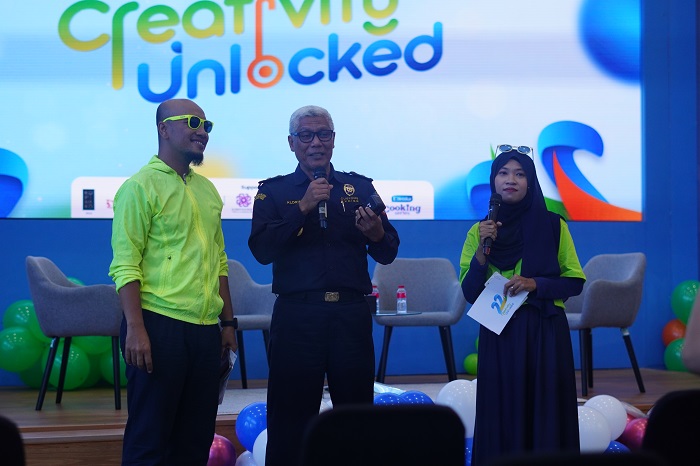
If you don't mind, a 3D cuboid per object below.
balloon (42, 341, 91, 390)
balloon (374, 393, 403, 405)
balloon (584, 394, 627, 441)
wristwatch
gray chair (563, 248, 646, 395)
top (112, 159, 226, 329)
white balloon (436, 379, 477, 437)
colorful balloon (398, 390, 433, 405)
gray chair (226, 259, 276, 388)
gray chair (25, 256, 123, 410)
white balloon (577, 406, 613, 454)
[{"bbox_3d":[-1.741,0.814,8.950,0.290,0.295,0.290,0,-1,0],"label":"balloon"},{"bbox_3d":[0.197,0.905,7.250,0.210,0.220,0.210,0,-1,0],"label":"balloon"},{"bbox_3d":[1.371,0.996,7.850,0.245,0.250,0.245,0,-1,0],"label":"balloon"},{"bbox_3d":[-0.439,0.331,5.320,0.063,0.040,0.065,0,-1,2],"label":"wristwatch"},{"bbox_3d":[1.435,0.540,8.710,0.560,0.820,0.600,1,-2,-32],"label":"gray chair"},{"bbox_3d":[-0.679,0.028,5.450,0.530,0.630,0.320,0,-1,-43],"label":"top"},{"bbox_3d":[0.559,0.861,7.150,0.275,0.290,0.275,0,-1,0],"label":"white balloon"},{"bbox_3d":[0.333,0.888,7.250,0.210,0.220,0.210,0,-1,0],"label":"colorful balloon"},{"bbox_3d":[-0.731,0.549,8.700,0.600,0.820,0.590,0,-1,-25],"label":"gray chair"},{"bbox_3d":[-1.455,0.538,7.970,0.560,0.820,0.600,0,-1,2],"label":"gray chair"},{"bbox_3d":[1.143,0.988,7.150,0.275,0.285,0.275,0,-1,0],"label":"white balloon"}]

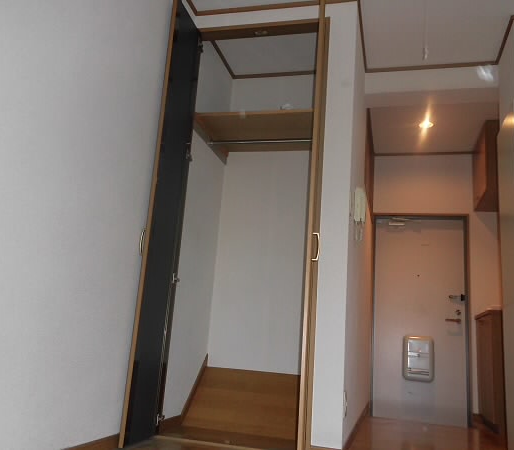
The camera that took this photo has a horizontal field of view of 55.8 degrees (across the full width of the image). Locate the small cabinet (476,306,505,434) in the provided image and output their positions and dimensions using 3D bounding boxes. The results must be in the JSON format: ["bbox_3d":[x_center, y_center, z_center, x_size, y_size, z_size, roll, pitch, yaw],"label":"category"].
[{"bbox_3d":[2.012,1.163,3.884,0.350,0.880,0.630,1,-13,16],"label":"small cabinet"}]

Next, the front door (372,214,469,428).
[{"bbox_3d":[1.490,0.852,4.460,0.800,1.880,0.050,1,-13,16],"label":"front door"}]

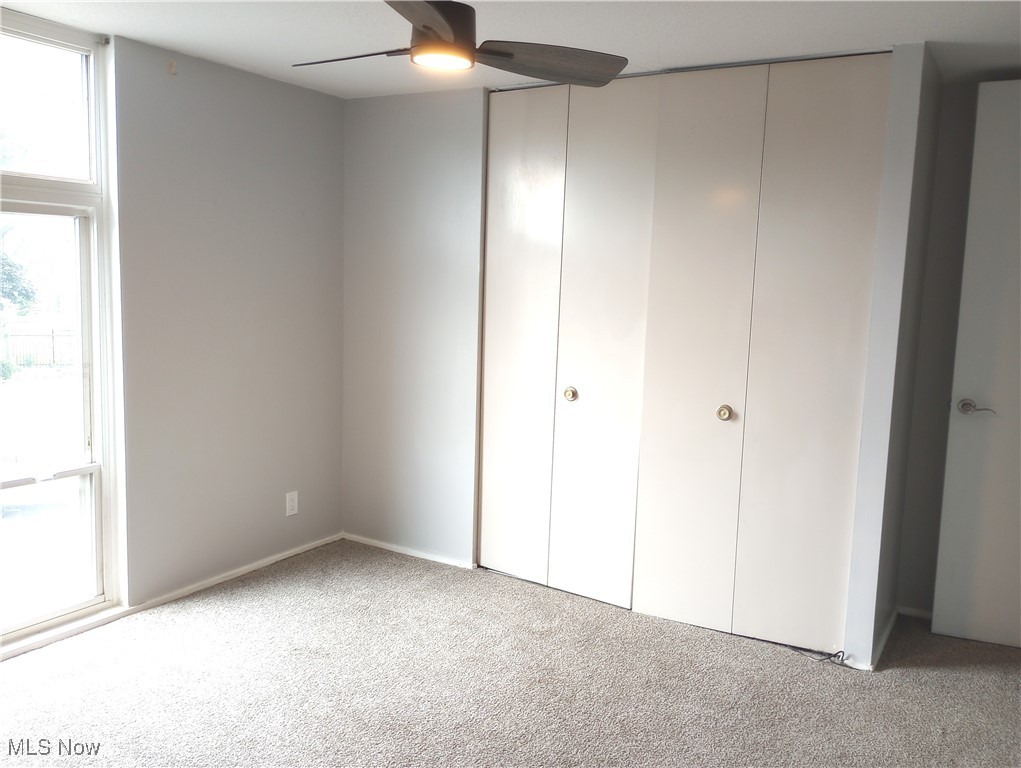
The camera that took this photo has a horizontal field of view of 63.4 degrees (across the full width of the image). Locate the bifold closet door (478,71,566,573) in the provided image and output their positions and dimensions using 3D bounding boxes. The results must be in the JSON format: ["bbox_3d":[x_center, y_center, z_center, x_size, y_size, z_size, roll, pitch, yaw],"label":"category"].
[{"bbox_3d":[0.058,-0.203,4.050,0.442,2.380,0.038,7,9,32],"label":"bifold closet door"}]

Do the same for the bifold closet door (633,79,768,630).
[{"bbox_3d":[0.809,-0.115,3.573,0.455,2.380,0.038,7,9,32],"label":"bifold closet door"}]

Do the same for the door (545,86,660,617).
[{"bbox_3d":[0.425,-0.160,3.817,0.447,2.380,0.038,7,9,32],"label":"door"}]

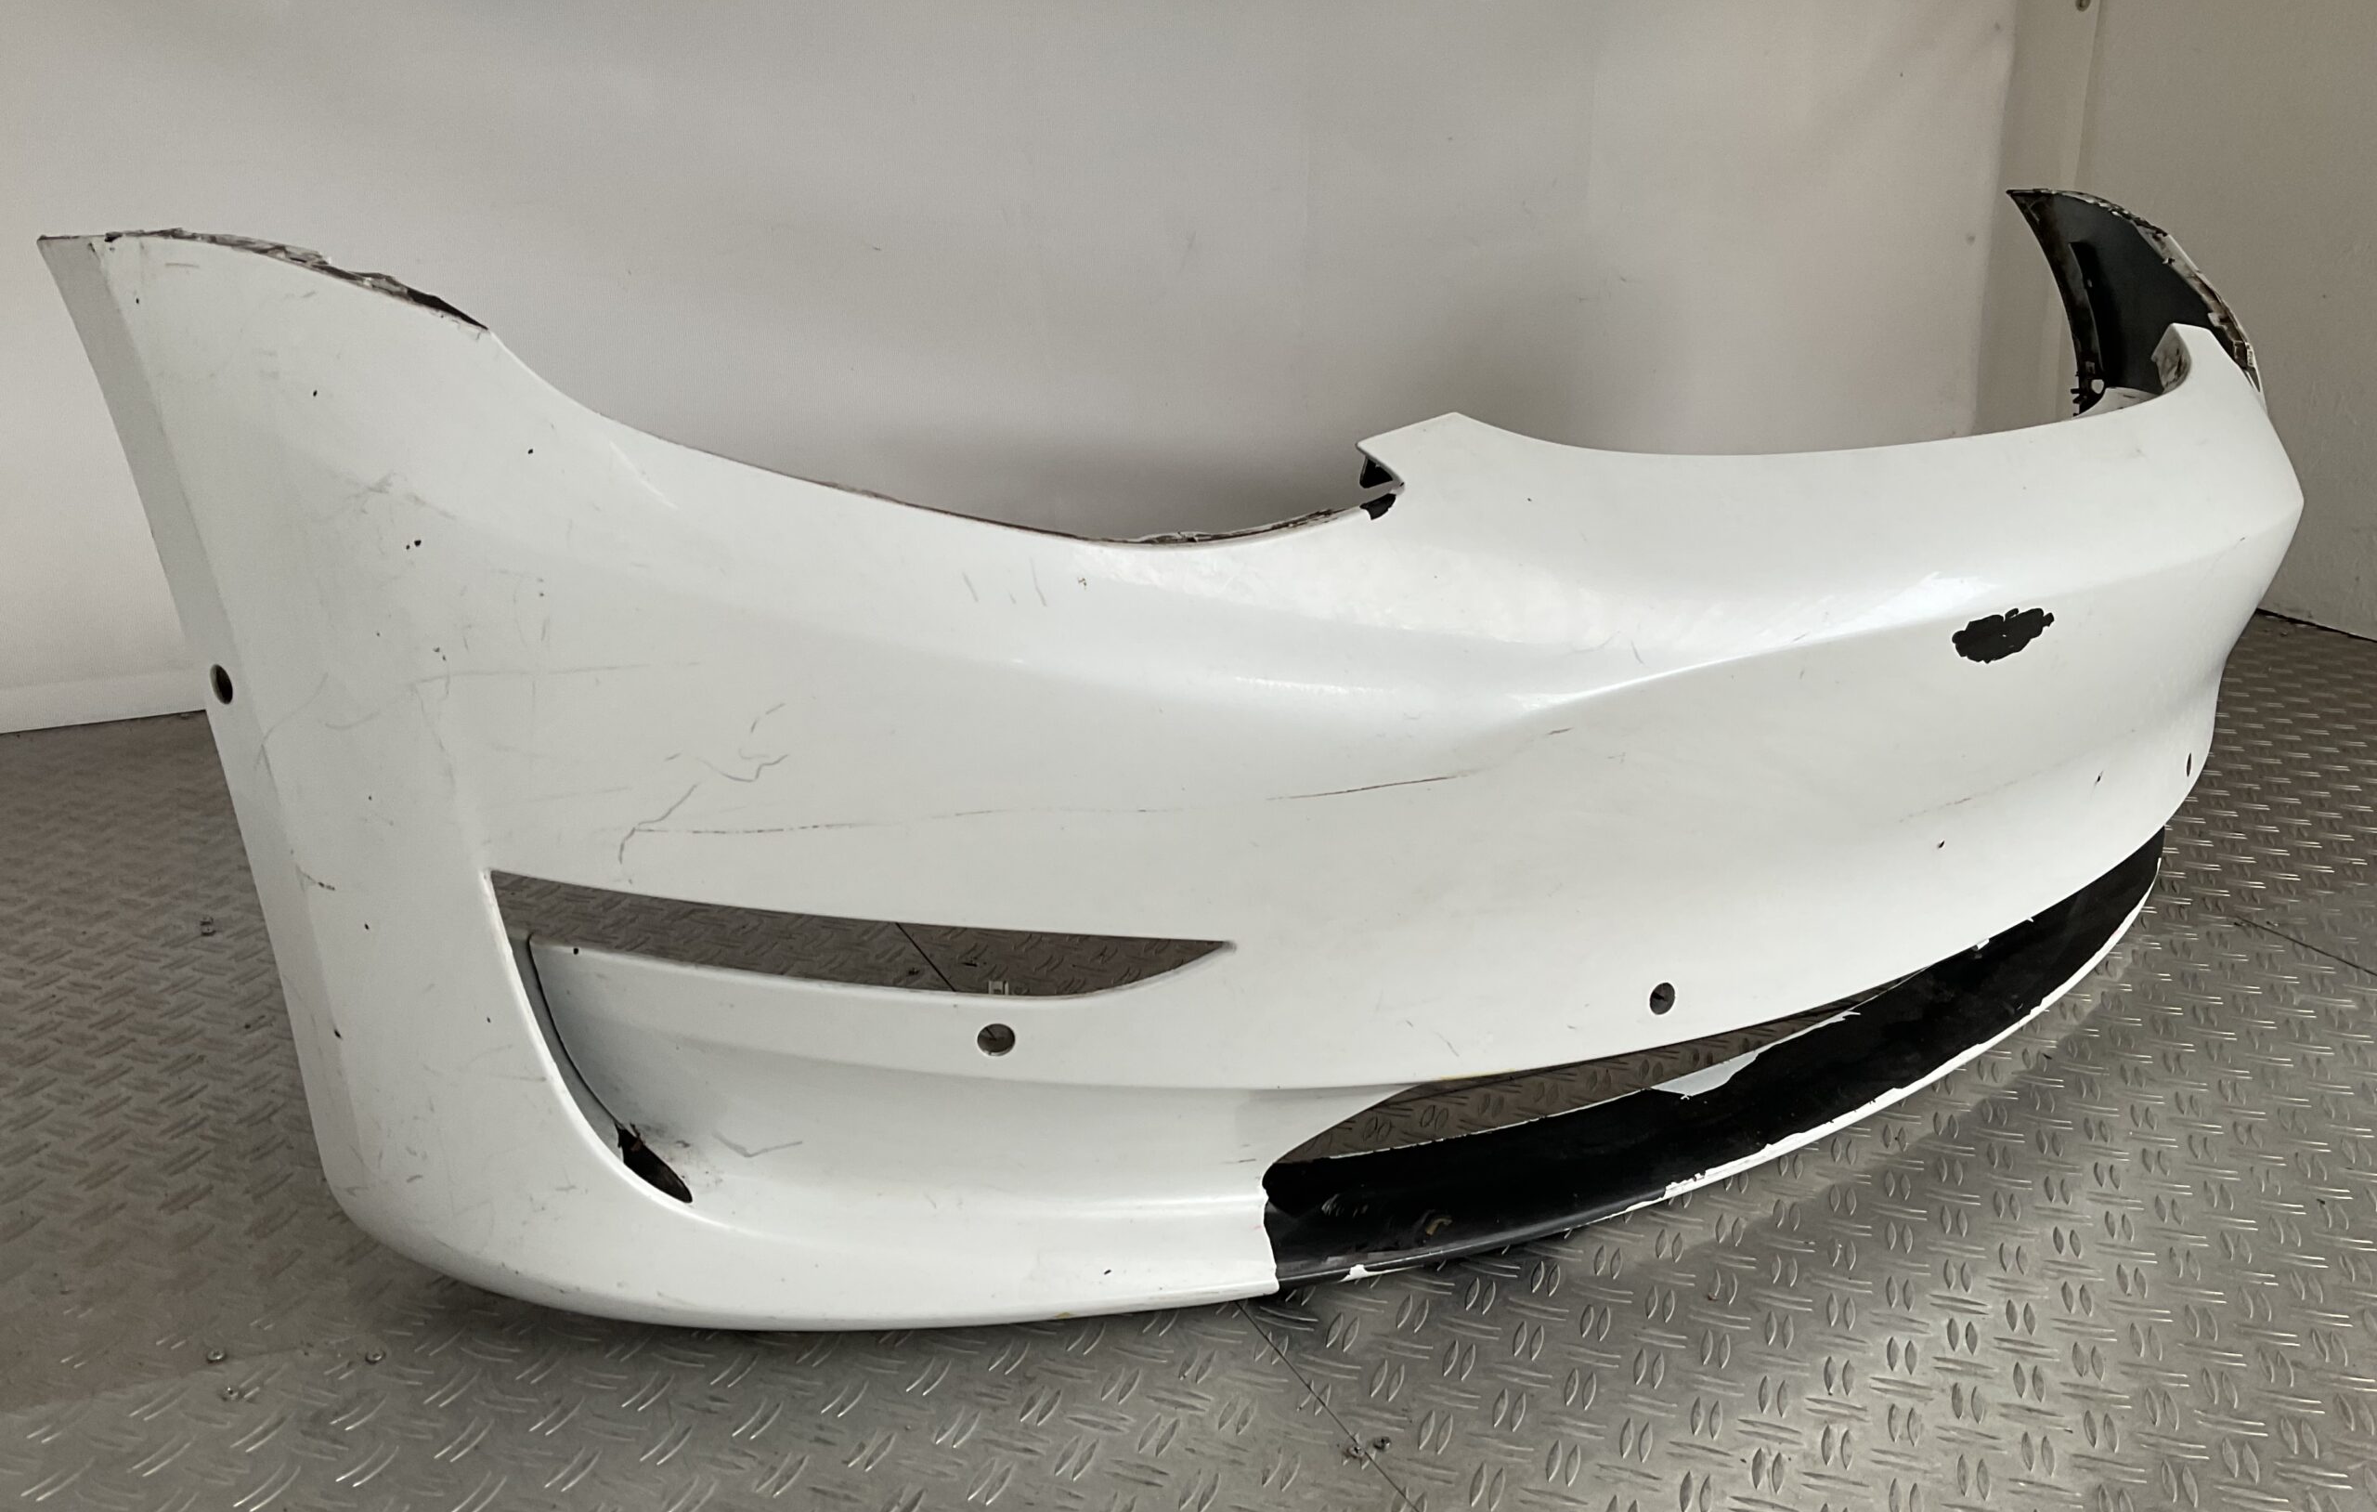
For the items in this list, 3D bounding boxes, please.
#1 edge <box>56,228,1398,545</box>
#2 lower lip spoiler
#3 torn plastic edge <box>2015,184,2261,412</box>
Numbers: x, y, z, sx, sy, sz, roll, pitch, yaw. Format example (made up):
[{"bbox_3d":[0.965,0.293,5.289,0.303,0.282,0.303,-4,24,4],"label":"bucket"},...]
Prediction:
[{"bbox_3d":[-0.214,-0.159,0.870,0.619,0.131,0.123,2,18,3],"label":"edge"},{"bbox_3d":[0.449,0.158,1.302,0.990,0.070,0.150,-14,23,-39],"label":"lower lip spoiler"},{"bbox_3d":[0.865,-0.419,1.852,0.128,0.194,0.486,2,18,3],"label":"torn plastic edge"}]

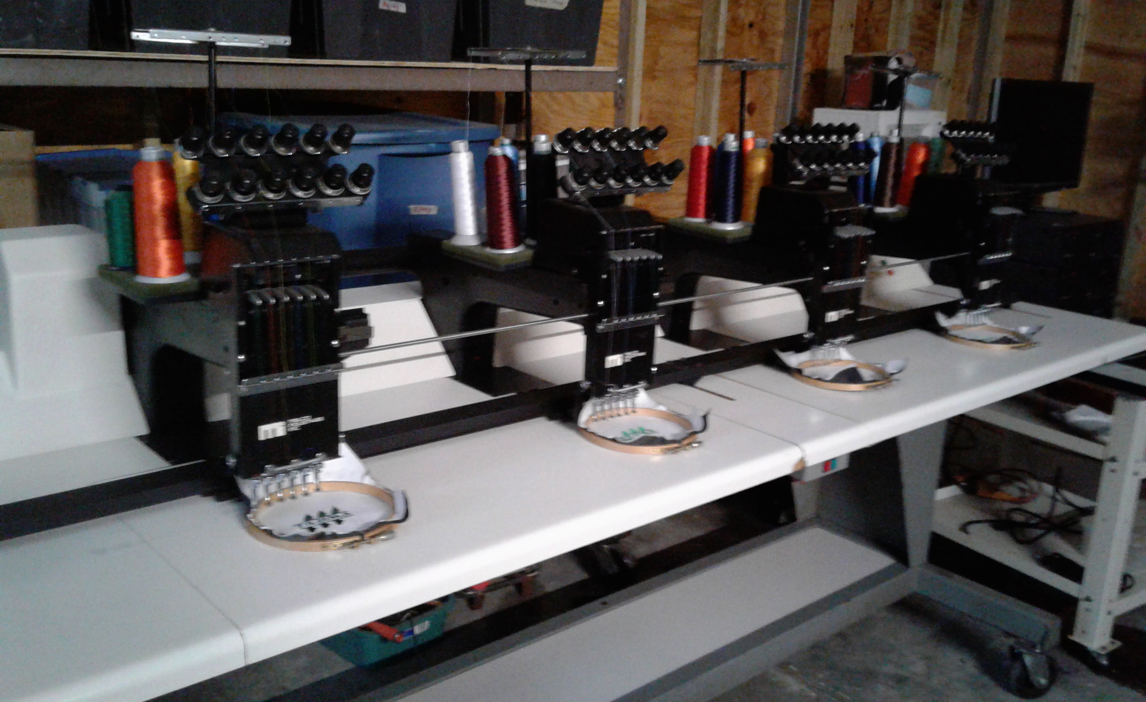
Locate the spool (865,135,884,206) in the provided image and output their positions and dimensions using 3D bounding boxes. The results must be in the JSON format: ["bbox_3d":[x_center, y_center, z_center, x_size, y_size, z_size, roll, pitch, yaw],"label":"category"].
[{"bbox_3d":[0.665,-0.401,2.410,0.050,0.150,0.050,2,15,-1],"label":"spool"}]

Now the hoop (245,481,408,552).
[{"bbox_3d":[-0.306,0.199,1.331,0.184,0.014,0.184,3,15,-1],"label":"hoop"}]

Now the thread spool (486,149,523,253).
[{"bbox_3d":[-0.108,-0.227,1.626,0.061,0.153,0.061,-3,15,1],"label":"thread spool"}]

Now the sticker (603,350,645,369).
[{"bbox_3d":[0.073,0.011,1.511,0.076,0.016,0.002,-11,20,-40],"label":"sticker"}]

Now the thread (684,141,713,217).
[{"bbox_3d":[0.242,-0.327,2.054,0.056,0.154,0.056,2,15,-1],"label":"thread"}]

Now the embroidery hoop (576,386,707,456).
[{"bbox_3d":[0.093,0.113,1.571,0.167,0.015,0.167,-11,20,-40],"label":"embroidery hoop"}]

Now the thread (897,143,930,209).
[{"bbox_3d":[0.743,-0.391,2.393,0.053,0.147,0.053,7,16,-2],"label":"thread"}]

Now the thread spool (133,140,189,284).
[{"bbox_3d":[-0.511,-0.171,1.345,0.067,0.170,0.067,2,15,-1],"label":"thread spool"}]

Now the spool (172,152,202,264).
[{"bbox_3d":[-0.512,-0.198,1.444,0.050,0.155,0.050,2,15,-1],"label":"spool"}]

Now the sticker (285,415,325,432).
[{"bbox_3d":[-0.311,0.083,1.273,0.048,0.013,0.002,-11,20,-41],"label":"sticker"}]

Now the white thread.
[{"bbox_3d":[-0.176,-0.254,1.750,0.050,0.160,0.050,0,15,0],"label":"white thread"}]

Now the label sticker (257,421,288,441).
[{"bbox_3d":[-0.343,0.092,1.246,0.035,0.017,0.002,-11,20,-41],"label":"label sticker"}]

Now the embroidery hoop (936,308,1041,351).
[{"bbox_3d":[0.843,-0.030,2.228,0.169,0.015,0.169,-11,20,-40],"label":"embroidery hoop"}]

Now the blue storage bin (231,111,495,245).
[{"bbox_3d":[-0.524,-0.472,2.897,0.400,0.265,0.645,13,18,33],"label":"blue storage bin"}]

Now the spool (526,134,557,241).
[{"bbox_3d":[-0.048,-0.257,1.753,0.062,0.175,0.062,1,15,0],"label":"spool"}]

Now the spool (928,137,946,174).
[{"bbox_3d":[0.832,-0.418,2.525,0.060,0.165,0.060,2,15,-1],"label":"spool"}]

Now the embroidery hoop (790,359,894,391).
[{"bbox_3d":[0.467,0.042,1.904,0.167,0.013,0.167,2,15,-1],"label":"embroidery hoop"}]

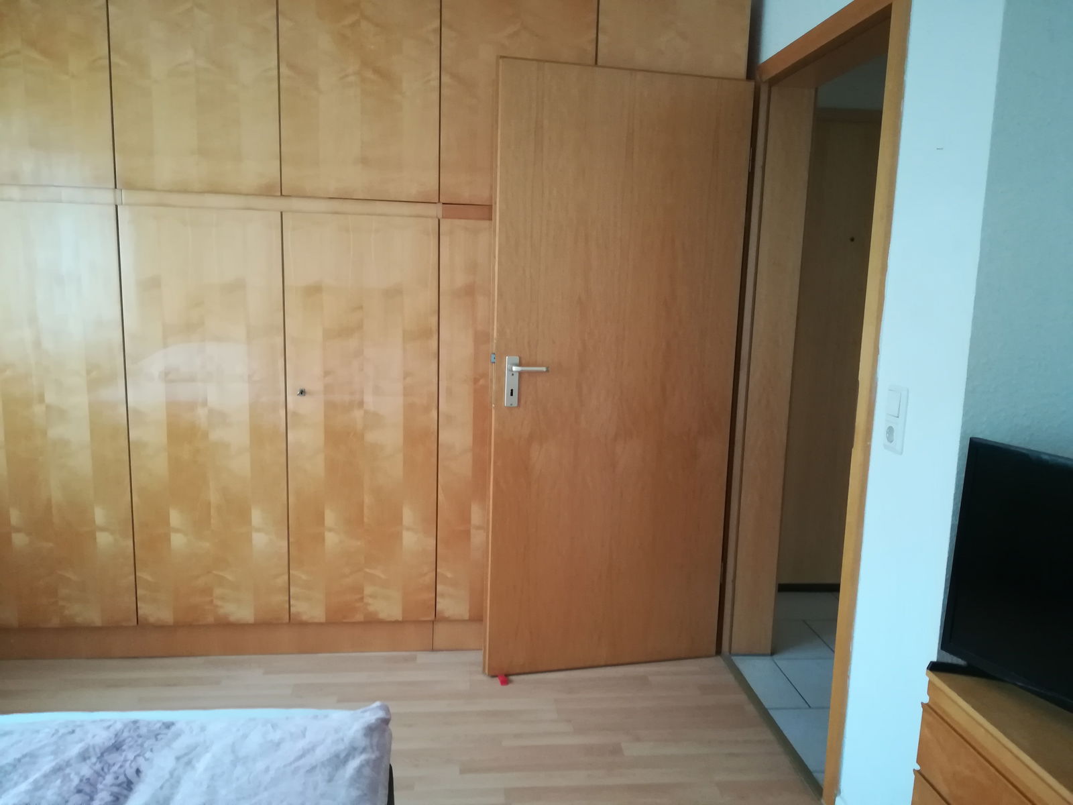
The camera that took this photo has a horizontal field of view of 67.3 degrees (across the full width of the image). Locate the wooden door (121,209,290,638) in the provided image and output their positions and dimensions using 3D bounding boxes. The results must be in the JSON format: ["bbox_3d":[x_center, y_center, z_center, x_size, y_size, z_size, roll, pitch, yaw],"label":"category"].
[{"bbox_3d":[-1.093,0.070,2.687,0.501,1.394,0.027,1,9,-6],"label":"wooden door"}]

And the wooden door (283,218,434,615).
[{"bbox_3d":[-0.592,0.076,2.743,0.499,1.394,0.027,1,9,-6],"label":"wooden door"}]

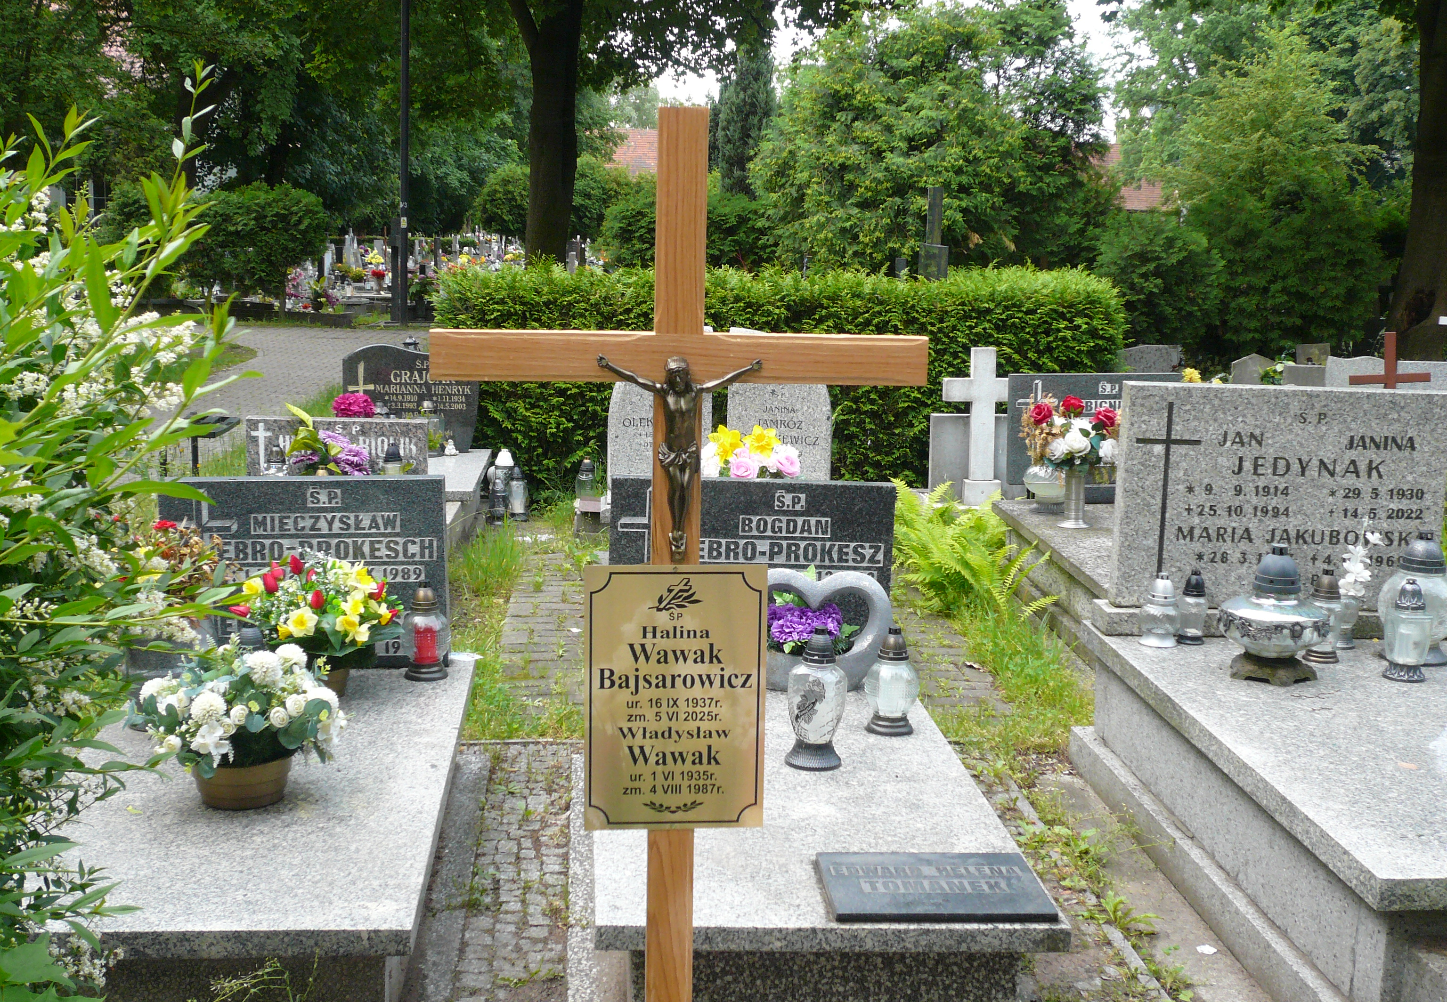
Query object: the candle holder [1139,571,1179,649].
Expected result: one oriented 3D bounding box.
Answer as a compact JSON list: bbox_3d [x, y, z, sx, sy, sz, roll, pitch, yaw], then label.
[{"bbox_3d":[1.204,0.292,4.843,0.112,0.195,0.112,1,10,-5],"label":"candle holder"}]

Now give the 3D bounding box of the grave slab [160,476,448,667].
[{"bbox_3d":[-1.096,0.182,4.631,0.743,0.502,0.080,1,10,-5],"label":"grave slab"}]

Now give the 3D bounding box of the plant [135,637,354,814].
[{"bbox_3d":[-1.007,0.455,3.676,0.430,0.345,0.390,1,10,-5],"label":"plant"}]

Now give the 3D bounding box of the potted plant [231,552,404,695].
[{"bbox_3d":[-1.030,0.304,4.493,0.430,0.360,0.370,1,10,-5],"label":"potted plant"}]

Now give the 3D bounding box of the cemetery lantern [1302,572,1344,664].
[{"bbox_3d":[1.605,0.306,4.699,0.105,0.240,0.105,1,10,-5],"label":"cemetery lantern"}]

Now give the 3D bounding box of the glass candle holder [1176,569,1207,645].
[{"bbox_3d":[1.170,0.262,4.362,0.076,0.181,0.076,1,10,-5],"label":"glass candle holder"}]

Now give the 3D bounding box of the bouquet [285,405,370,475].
[{"bbox_3d":[-1.480,-0.179,6.578,0.317,0.368,0.270,1,10,-5],"label":"bouquet"}]

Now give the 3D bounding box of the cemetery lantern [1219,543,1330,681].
[{"bbox_3d":[1.292,0.253,4.078,0.259,0.304,0.259,1,10,-5],"label":"cemetery lantern"}]

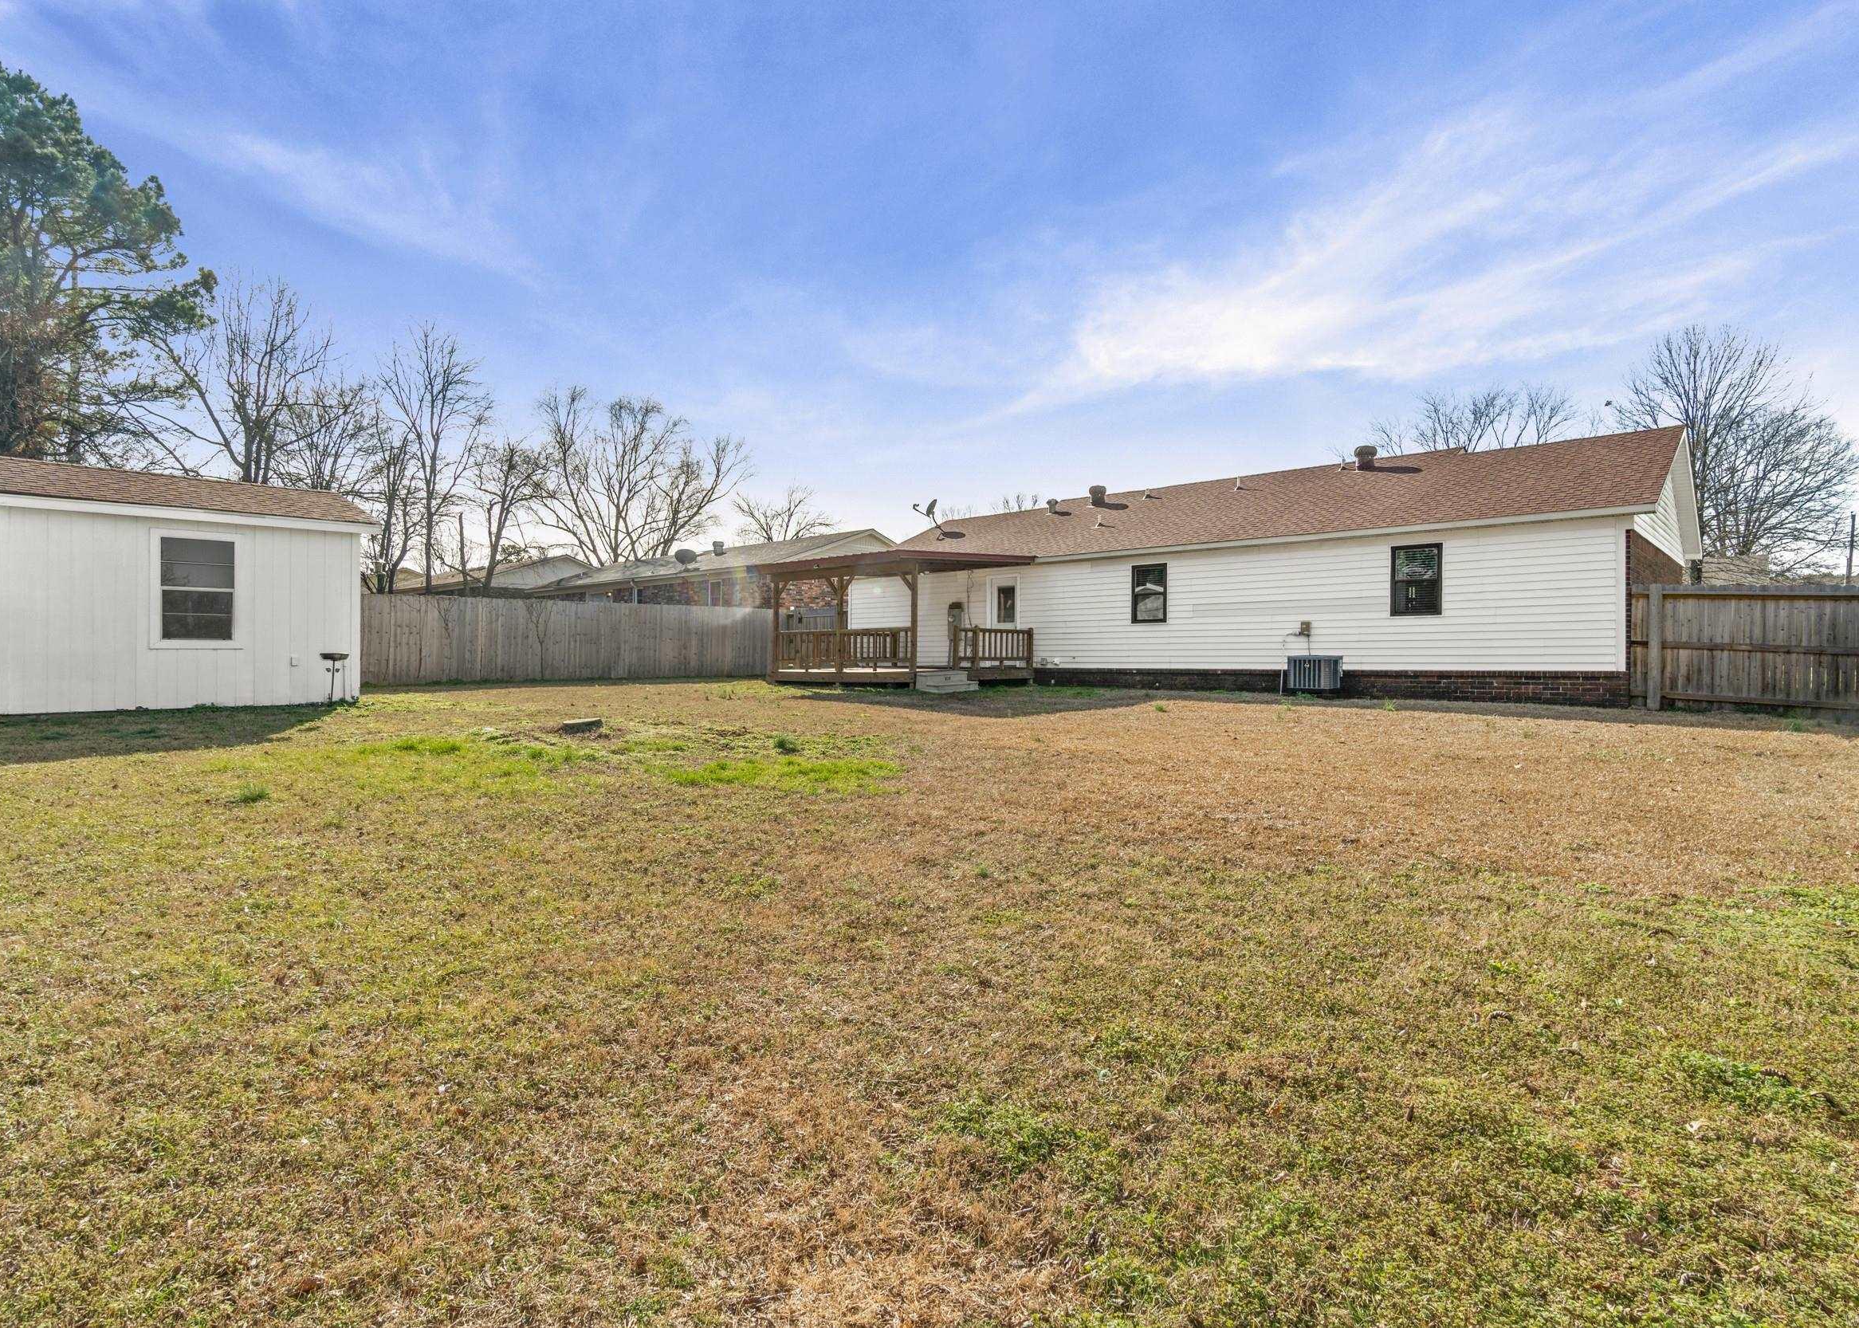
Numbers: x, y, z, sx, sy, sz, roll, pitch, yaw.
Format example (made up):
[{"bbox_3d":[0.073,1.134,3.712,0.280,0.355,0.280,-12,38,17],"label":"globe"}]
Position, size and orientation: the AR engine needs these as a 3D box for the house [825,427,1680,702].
[{"bbox_3d":[7.400,-1.970,22.950,18.000,5.200,9.600,0,0,43],"label":"house"}]

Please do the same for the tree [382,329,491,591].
[{"bbox_3d":[-15.600,-5.280,28.000,3.600,11.000,3.600,0,0,-29],"label":"tree"}]

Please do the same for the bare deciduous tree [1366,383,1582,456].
[{"bbox_3d":[23.300,-5.850,38.000,8.800,12.500,8.600,0,0,32],"label":"bare deciduous tree"}]

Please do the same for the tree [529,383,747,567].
[{"bbox_3d":[-14.300,-6.900,44.000,10.300,13.900,9.800,0,0,-18],"label":"tree"}]

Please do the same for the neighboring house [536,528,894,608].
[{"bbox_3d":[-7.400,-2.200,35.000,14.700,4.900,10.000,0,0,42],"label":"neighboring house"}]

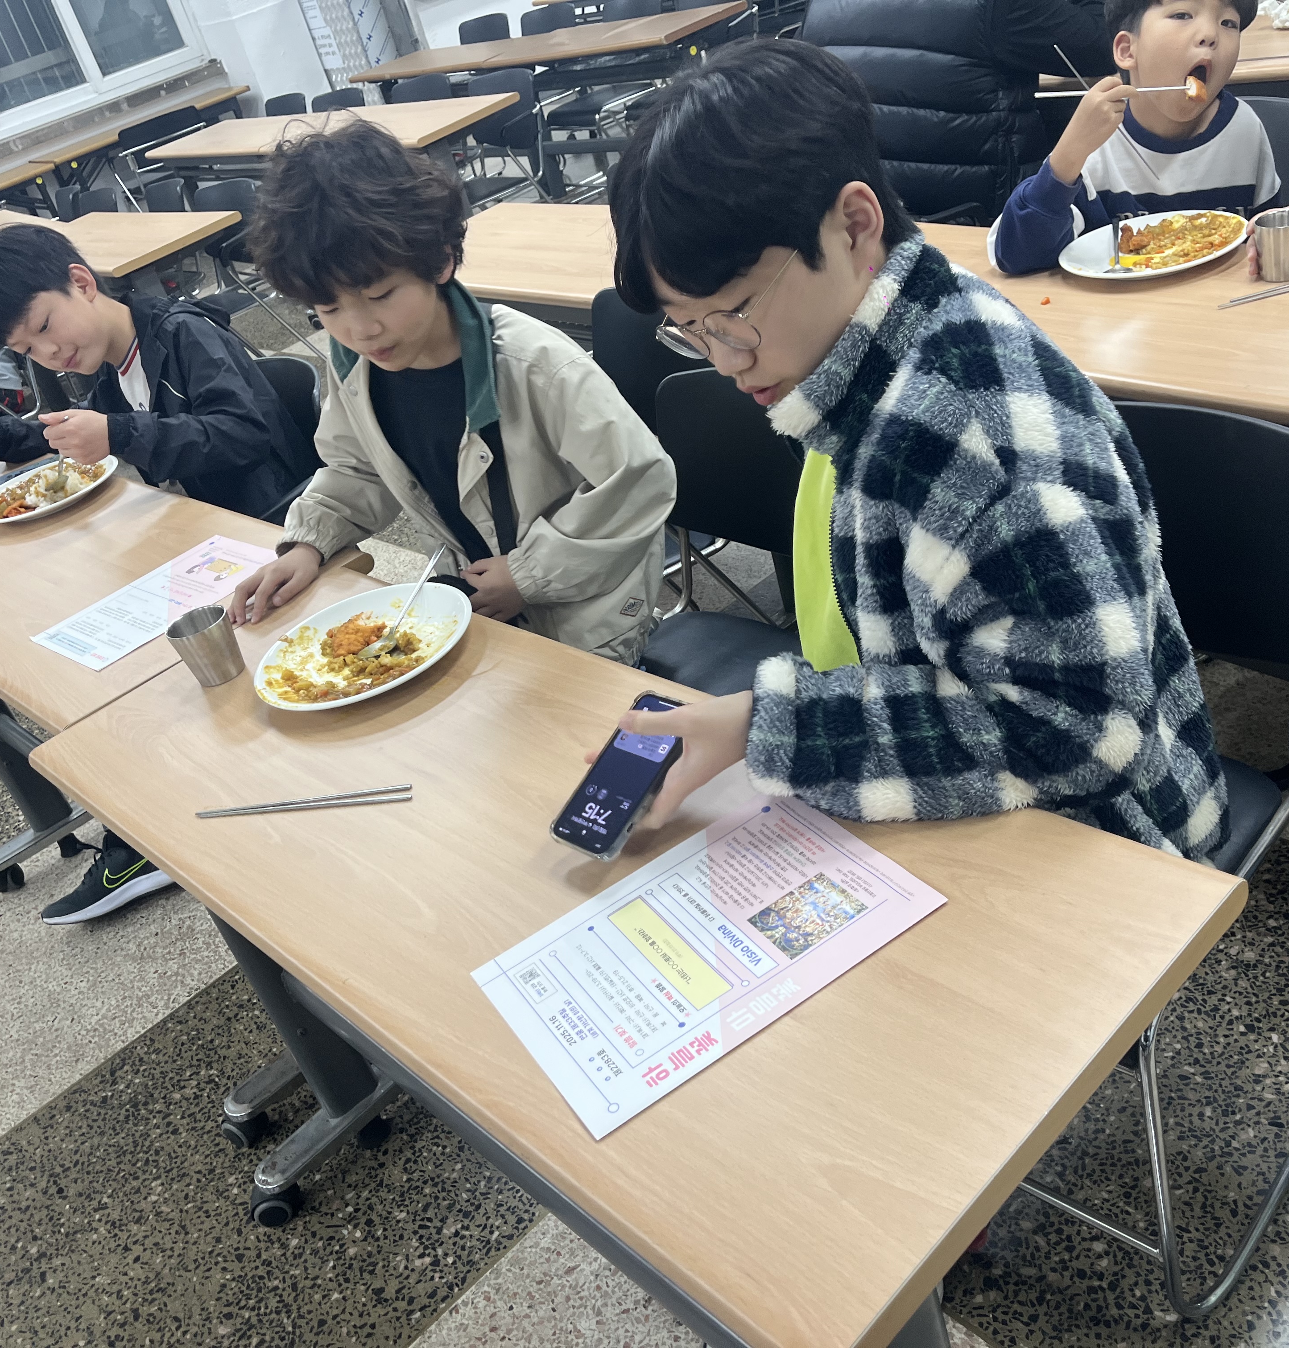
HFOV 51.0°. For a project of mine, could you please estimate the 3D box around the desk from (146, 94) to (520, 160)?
[{"bbox_3d":[-1.298,-1.901,5.653,0.480,0.720,2.350,-37,36,-28],"label":"desk"}]

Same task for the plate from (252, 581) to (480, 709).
[{"bbox_3d":[-0.307,-0.024,1.500,0.257,0.027,0.257,-13,32,8],"label":"plate"}]

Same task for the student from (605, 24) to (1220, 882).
[{"bbox_3d":[0.260,0.071,1.261,0.700,1.280,0.520,-29,33,-18],"label":"student"}]

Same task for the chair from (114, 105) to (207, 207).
[{"bbox_3d":[-2.448,-2.516,7.086,0.540,0.820,0.530,-37,37,-29],"label":"chair"}]

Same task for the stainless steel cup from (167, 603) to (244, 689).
[{"bbox_3d":[-0.500,-0.030,1.556,0.072,0.074,0.072,-13,32,8],"label":"stainless steel cup"}]

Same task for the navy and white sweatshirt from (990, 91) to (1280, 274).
[{"bbox_3d":[0.818,-0.630,2.063,0.420,0.430,0.370,8,40,36],"label":"navy and white sweatshirt"}]

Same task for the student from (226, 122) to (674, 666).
[{"bbox_3d":[-0.128,-0.061,1.686,0.530,1.250,0.620,15,44,41],"label":"student"}]

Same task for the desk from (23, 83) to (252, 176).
[{"bbox_3d":[-2.612,-2.650,7.447,1.200,0.740,0.450,-37,36,-29],"label":"desk"}]

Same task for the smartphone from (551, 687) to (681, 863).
[{"bbox_3d":[-0.013,0.085,1.125,0.076,0.012,0.152,15,65,47],"label":"smartphone"}]

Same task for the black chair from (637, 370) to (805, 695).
[{"bbox_3d":[0.166,0.033,1.848,0.560,0.800,0.540,-37,36,-29],"label":"black chair"}]

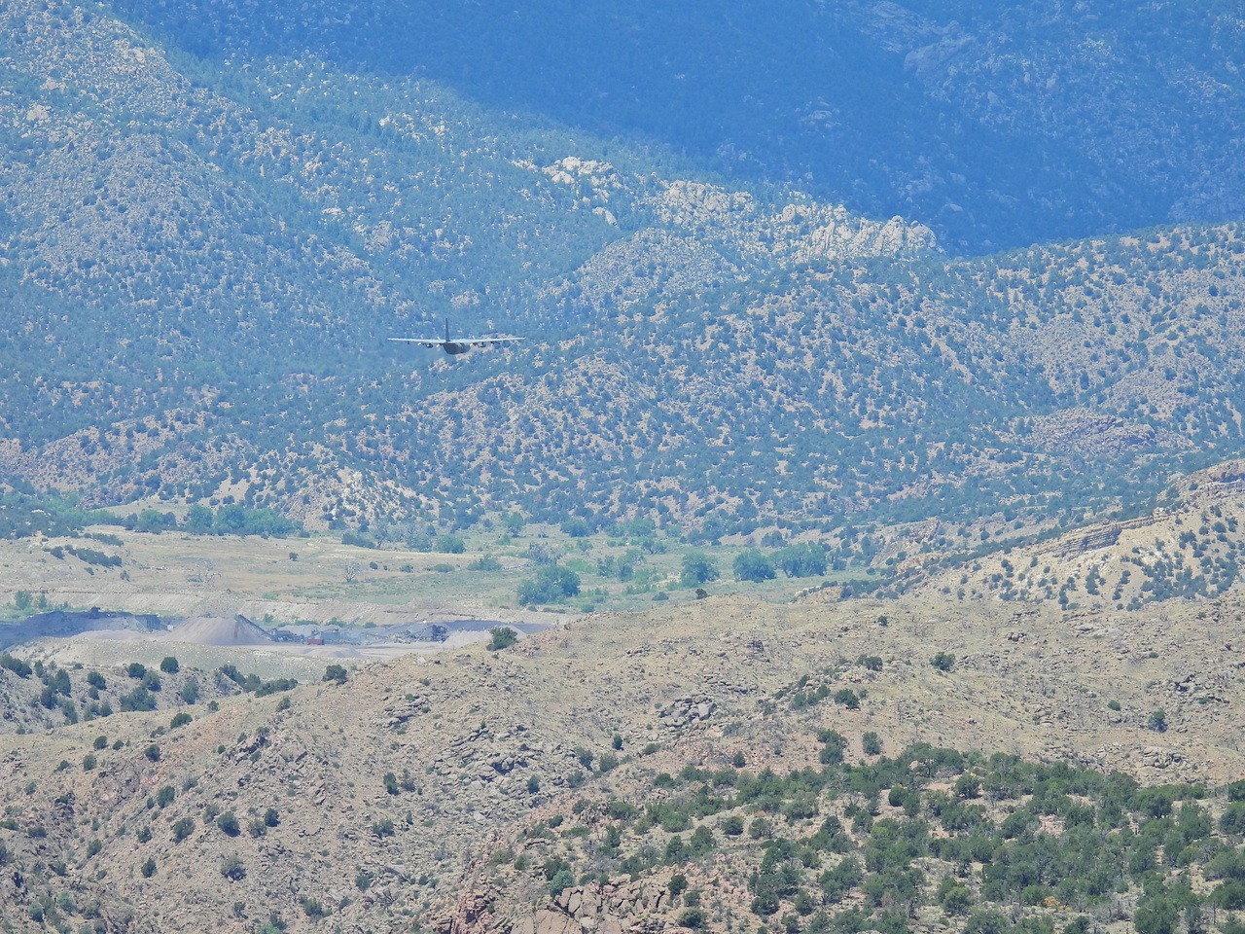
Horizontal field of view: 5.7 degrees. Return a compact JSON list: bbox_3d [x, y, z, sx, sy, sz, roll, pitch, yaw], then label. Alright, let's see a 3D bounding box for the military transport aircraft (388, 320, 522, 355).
[{"bbox_3d":[-48.348,-37.885,3640.000,40.400,11.400,29.800,0,3,11],"label":"military transport aircraft"}]

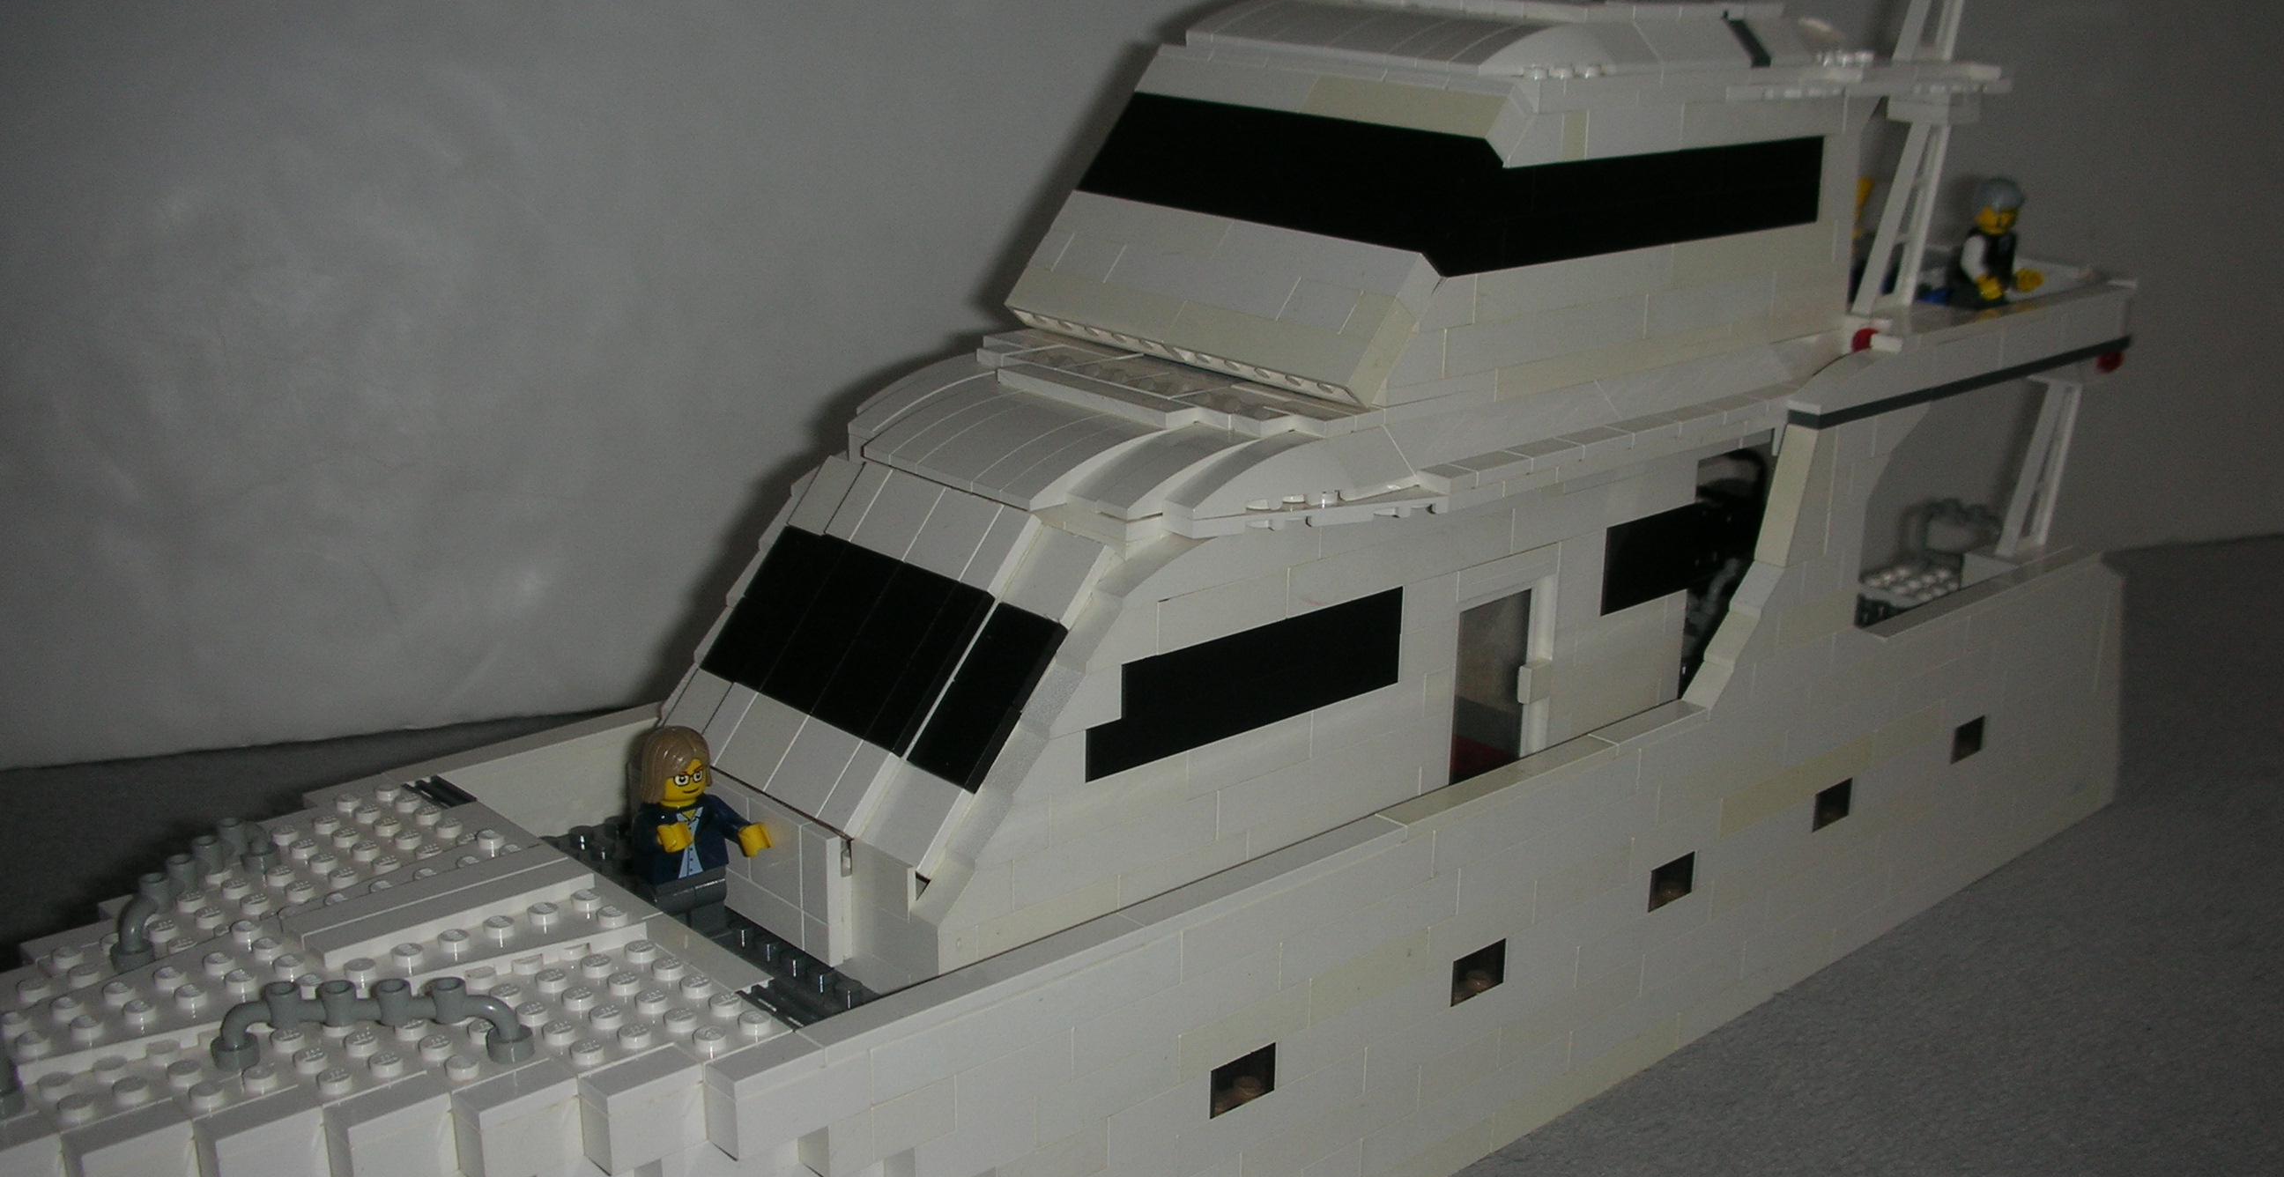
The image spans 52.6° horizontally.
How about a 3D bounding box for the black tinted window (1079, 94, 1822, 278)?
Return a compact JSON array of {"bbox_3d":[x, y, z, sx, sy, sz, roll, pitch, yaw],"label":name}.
[{"bbox_3d":[0.068,-0.092,0.498,0.134,0.025,0.096,-14,24,-41],"label":"black tinted window"}]

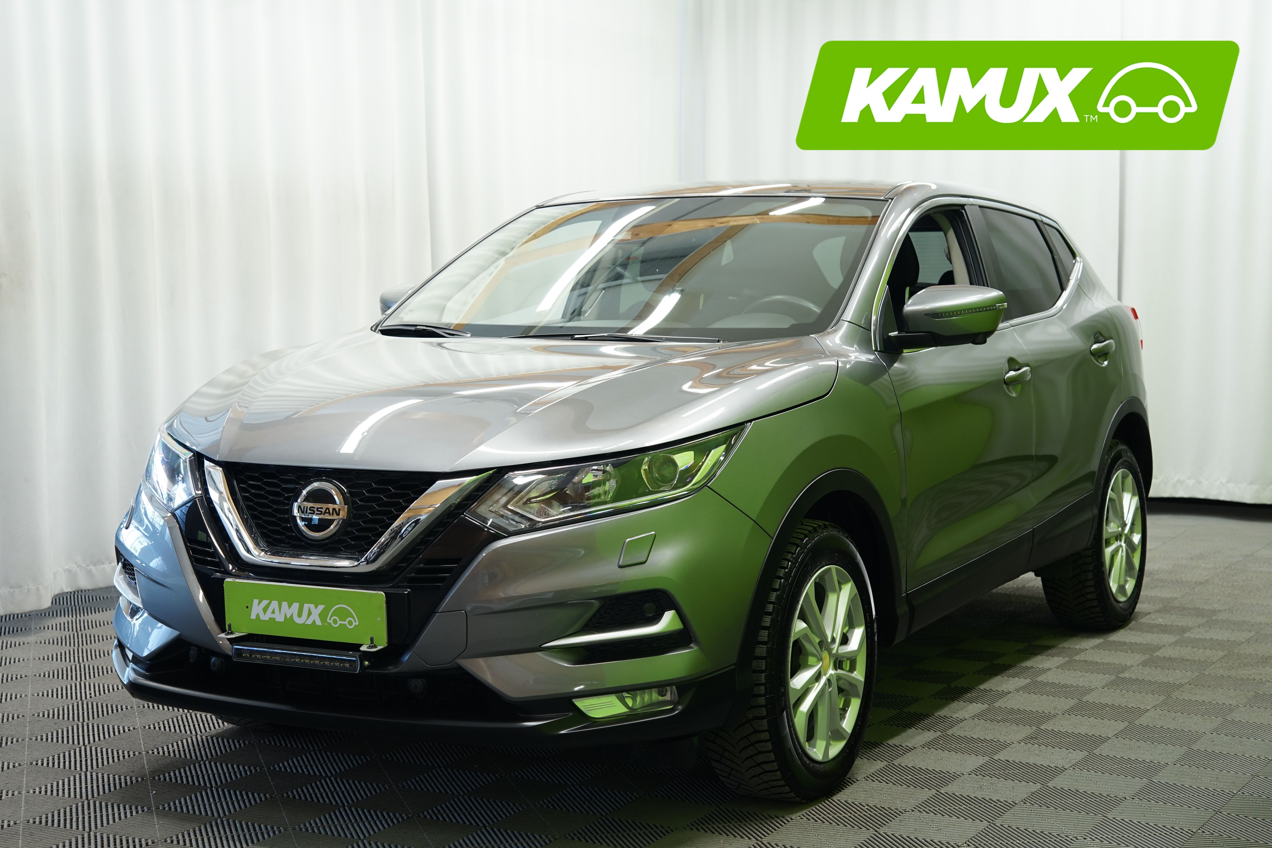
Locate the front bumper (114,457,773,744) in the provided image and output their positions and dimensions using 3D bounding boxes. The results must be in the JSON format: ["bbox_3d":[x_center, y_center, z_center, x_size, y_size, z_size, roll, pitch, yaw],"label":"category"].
[{"bbox_3d":[-0.598,0.393,4.721,1.780,0.620,0.580,2,5,29],"label":"front bumper"}]

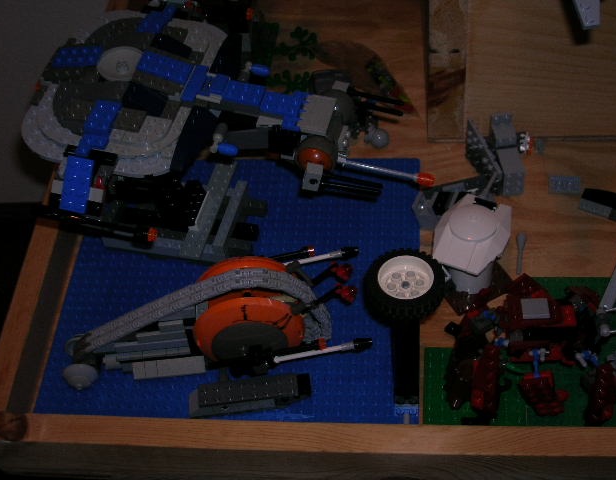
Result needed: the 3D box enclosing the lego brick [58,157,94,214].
[{"bbox_3d":[-0.139,-0.033,0.555,0.016,0.005,0.032,12,92,10],"label":"lego brick"}]

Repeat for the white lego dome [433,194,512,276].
[{"bbox_3d":[0.110,-0.008,0.620,0.049,0.016,0.065,19,55,20],"label":"white lego dome"}]

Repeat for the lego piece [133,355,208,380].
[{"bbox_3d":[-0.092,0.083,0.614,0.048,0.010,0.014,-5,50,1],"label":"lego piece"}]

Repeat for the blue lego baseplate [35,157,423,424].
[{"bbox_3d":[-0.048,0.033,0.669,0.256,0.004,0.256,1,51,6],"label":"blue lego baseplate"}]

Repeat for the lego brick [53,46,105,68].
[{"bbox_3d":[-0.149,-0.120,0.605,0.032,0.005,0.016,1,52,18],"label":"lego brick"}]

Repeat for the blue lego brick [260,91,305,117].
[{"bbox_3d":[-0.015,-0.082,0.565,0.024,0.005,0.016,10,52,13],"label":"blue lego brick"}]

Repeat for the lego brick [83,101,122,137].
[{"bbox_3d":[-0.126,-0.074,0.568,0.016,0.005,0.024,9,52,12],"label":"lego brick"}]

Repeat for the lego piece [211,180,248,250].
[{"bbox_3d":[-0.057,-0.019,0.691,0.008,0.004,0.064,7,52,11],"label":"lego piece"}]

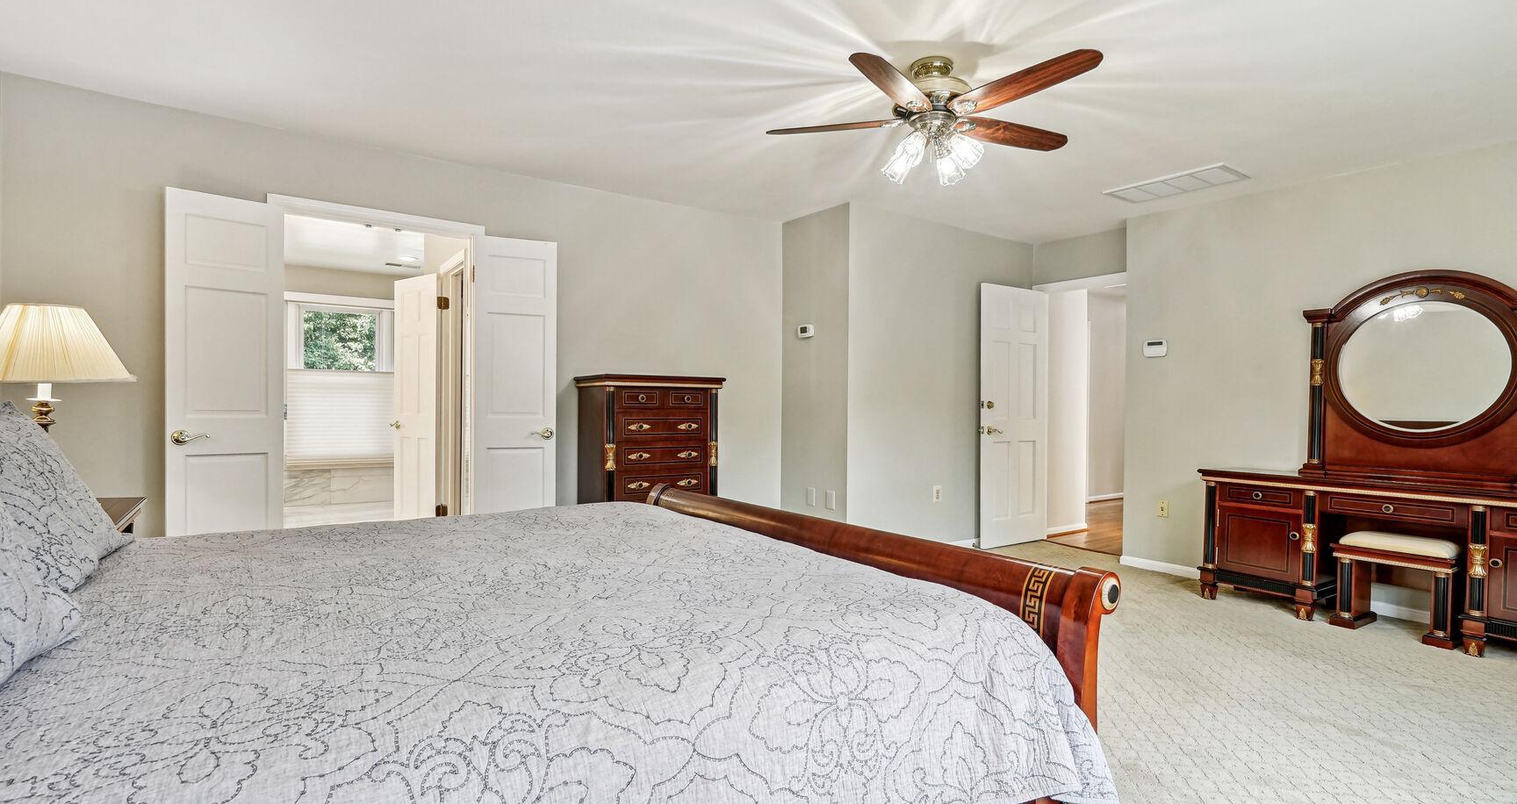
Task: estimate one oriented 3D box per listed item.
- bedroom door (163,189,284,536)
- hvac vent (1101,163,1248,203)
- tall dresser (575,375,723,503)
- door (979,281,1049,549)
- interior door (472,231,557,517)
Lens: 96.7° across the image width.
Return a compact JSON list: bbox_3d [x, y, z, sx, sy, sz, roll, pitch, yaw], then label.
[{"bbox_3d":[-2.420,0.092,3.072,0.045,2.030,0.425,1,1,45],"label":"bedroom door"},{"bbox_3d":[2.487,-1.278,4.023,0.400,0.025,0.655,0,1,-36],"label":"hvac vent"},{"bbox_3d":[-0.657,0.489,4.119,0.790,1.268,0.470,0,1,-36],"label":"tall dresser"},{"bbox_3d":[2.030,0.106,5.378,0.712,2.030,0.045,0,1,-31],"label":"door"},{"bbox_3d":[-1.375,0.094,3.827,0.436,2.030,0.045,0,1,-27],"label":"interior door"}]

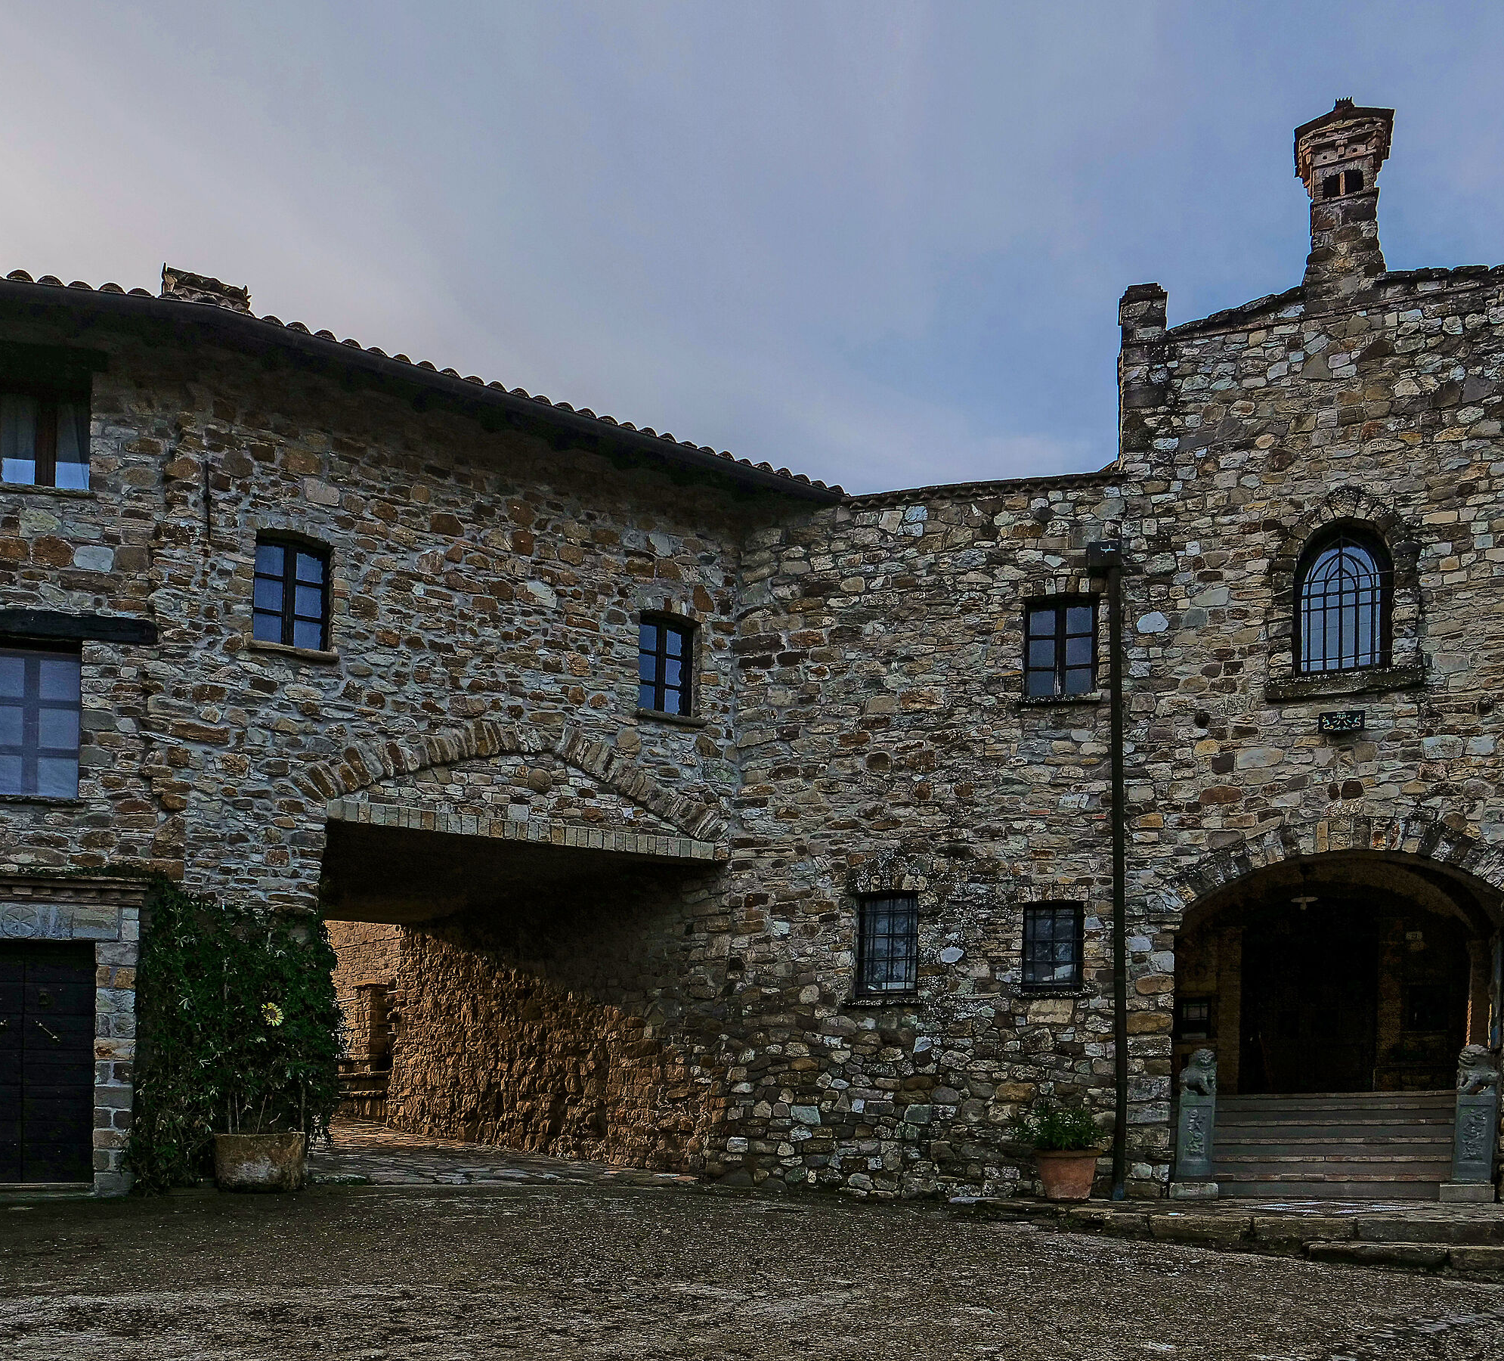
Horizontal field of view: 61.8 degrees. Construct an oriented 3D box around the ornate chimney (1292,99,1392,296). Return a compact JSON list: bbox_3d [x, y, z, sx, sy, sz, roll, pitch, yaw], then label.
[{"bbox_3d":[5.934,-4.841,12.600,0.780,1.860,0.780,-1,-5,18],"label":"ornate chimney"}]

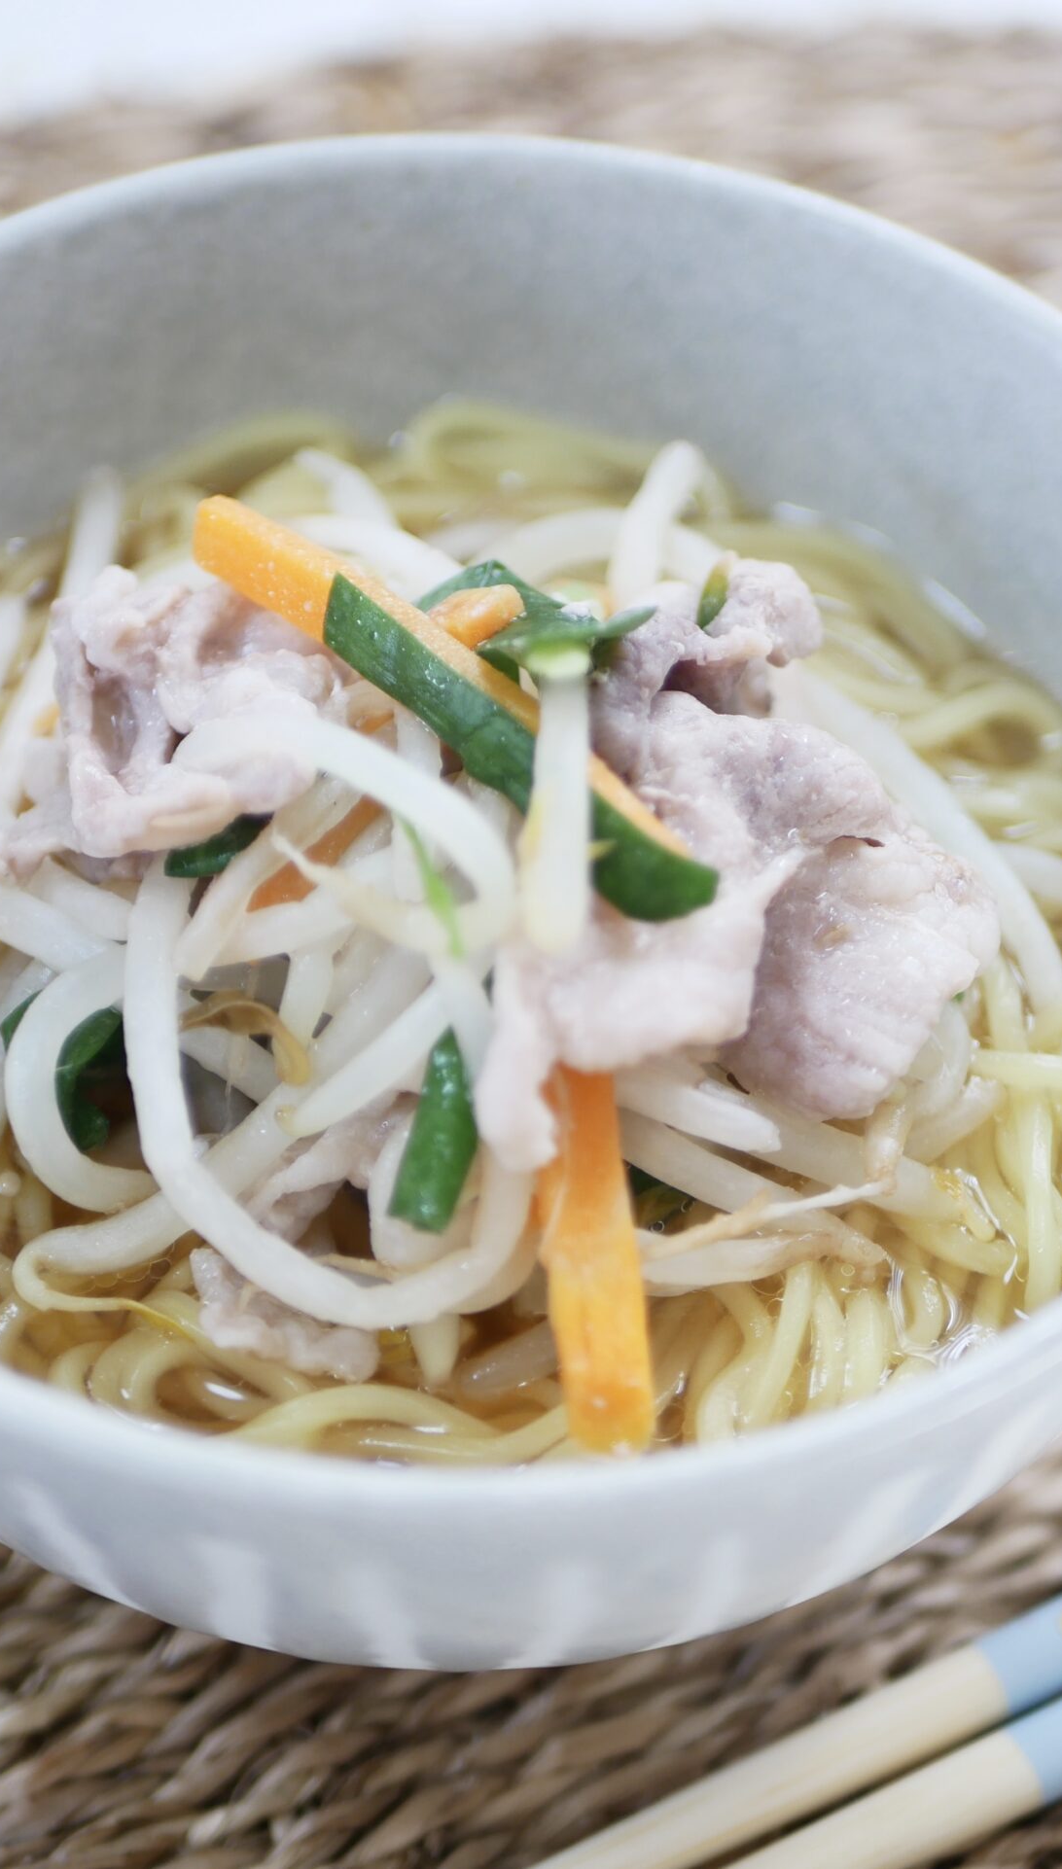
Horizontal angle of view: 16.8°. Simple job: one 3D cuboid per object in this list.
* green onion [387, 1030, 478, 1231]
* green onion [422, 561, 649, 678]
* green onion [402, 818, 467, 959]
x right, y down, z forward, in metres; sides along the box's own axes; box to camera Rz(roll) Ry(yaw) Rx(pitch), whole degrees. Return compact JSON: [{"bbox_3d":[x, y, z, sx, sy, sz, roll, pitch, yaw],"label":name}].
[{"bbox_3d":[-0.008,0.016,0.300,0.005,0.004,0.017,9,90,4],"label":"green onion"},{"bbox_3d":[0.001,-0.026,0.304,0.019,0.006,0.009,4,50,0],"label":"green onion"},{"bbox_3d":[-0.008,-0.004,0.285,0.003,0.002,0.012,-18,75,-17],"label":"green onion"}]

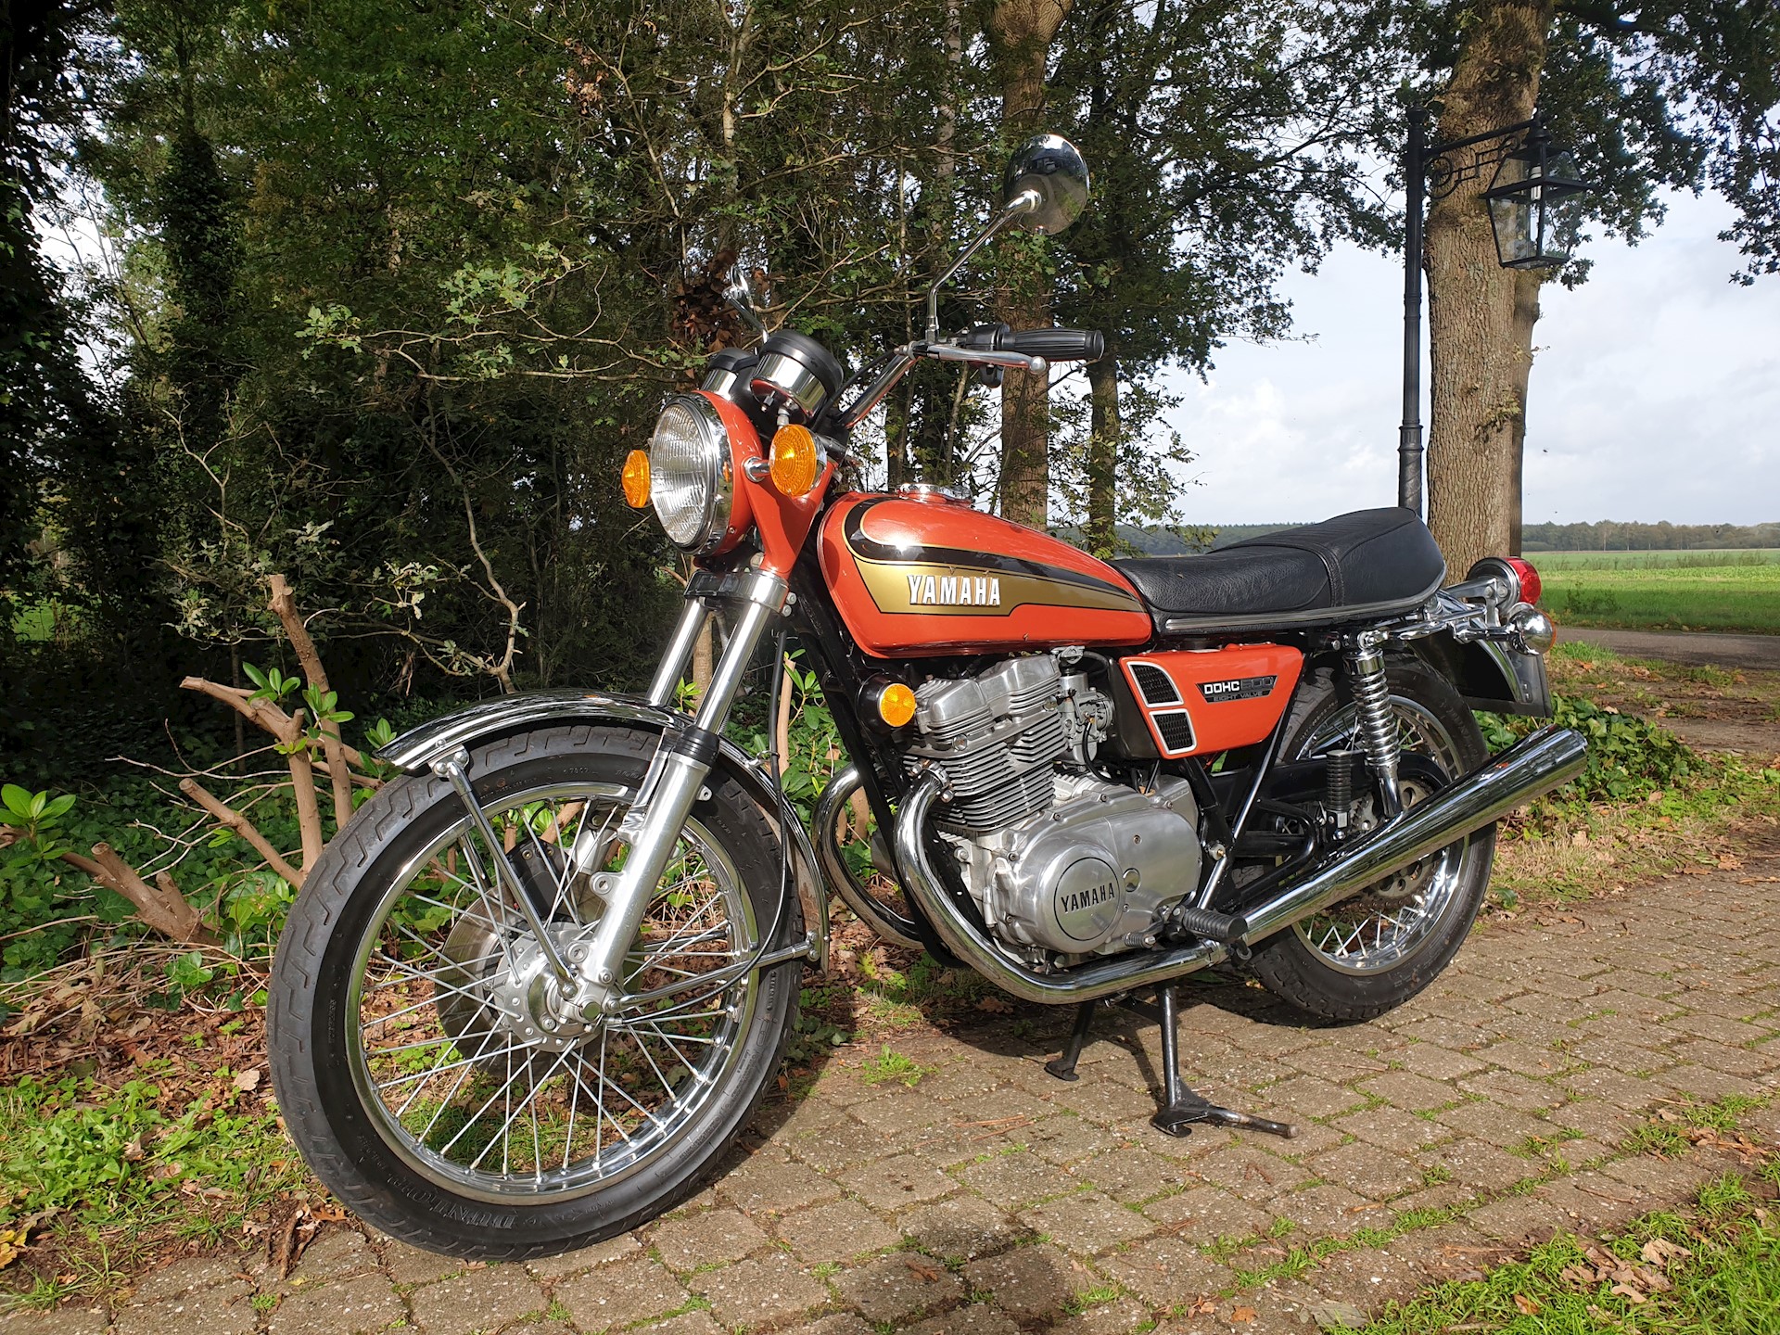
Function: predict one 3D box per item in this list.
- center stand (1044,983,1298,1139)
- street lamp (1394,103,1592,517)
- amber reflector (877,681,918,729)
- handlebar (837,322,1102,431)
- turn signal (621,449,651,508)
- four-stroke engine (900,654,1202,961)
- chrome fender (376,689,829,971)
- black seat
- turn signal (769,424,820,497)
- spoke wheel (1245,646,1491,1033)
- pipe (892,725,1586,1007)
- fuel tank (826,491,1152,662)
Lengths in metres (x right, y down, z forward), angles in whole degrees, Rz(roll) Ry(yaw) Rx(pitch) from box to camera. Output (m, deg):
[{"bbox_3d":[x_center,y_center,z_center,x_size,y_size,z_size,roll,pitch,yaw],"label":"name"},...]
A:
[{"bbox_3d":[0.404,0.548,2.032,0.190,0.262,0.430,-5,5,-29],"label":"center stand"},{"bbox_3d":[2.767,-1.185,6.202,0.380,2.932,0.850,-6,6,-44],"label":"street lamp"},{"bbox_3d":[0.007,0.049,1.715,0.058,0.058,0.018,-5,5,-29],"label":"amber reflector"},{"bbox_3d":[-0.052,-0.347,1.795,0.230,0.127,0.830,-5,5,-32],"label":"handlebar"},{"bbox_3d":[-0.345,-0.269,1.903,0.065,0.084,0.084,-5,5,-32],"label":"turn signal"},{"bbox_3d":[0.198,0.204,1.962,0.445,0.452,0.420,-5,5,-29],"label":"four-stroke engine"},{"bbox_3d":[-0.335,0.225,1.665,0.565,0.412,0.115,-5,5,-32],"label":"chrome fender"},{"bbox_3d":[0.647,-0.169,2.200,0.715,0.180,0.260,-5,5,-29],"label":"black seat"},{"bbox_3d":[-0.093,-0.233,1.507,0.065,0.084,0.084,-5,5,-32],"label":"turn signal"},{"bbox_3d":[0.823,0.286,2.321,0.650,0.650,0.106,-5,5,-29],"label":"spoke wheel"},{"bbox_3d":[0.594,0.245,1.990,1.295,0.350,0.175,-5,5,-29],"label":"pipe"},{"bbox_3d":[0.143,-0.143,1.915,0.515,0.225,0.270,-5,5,-29],"label":"fuel tank"}]

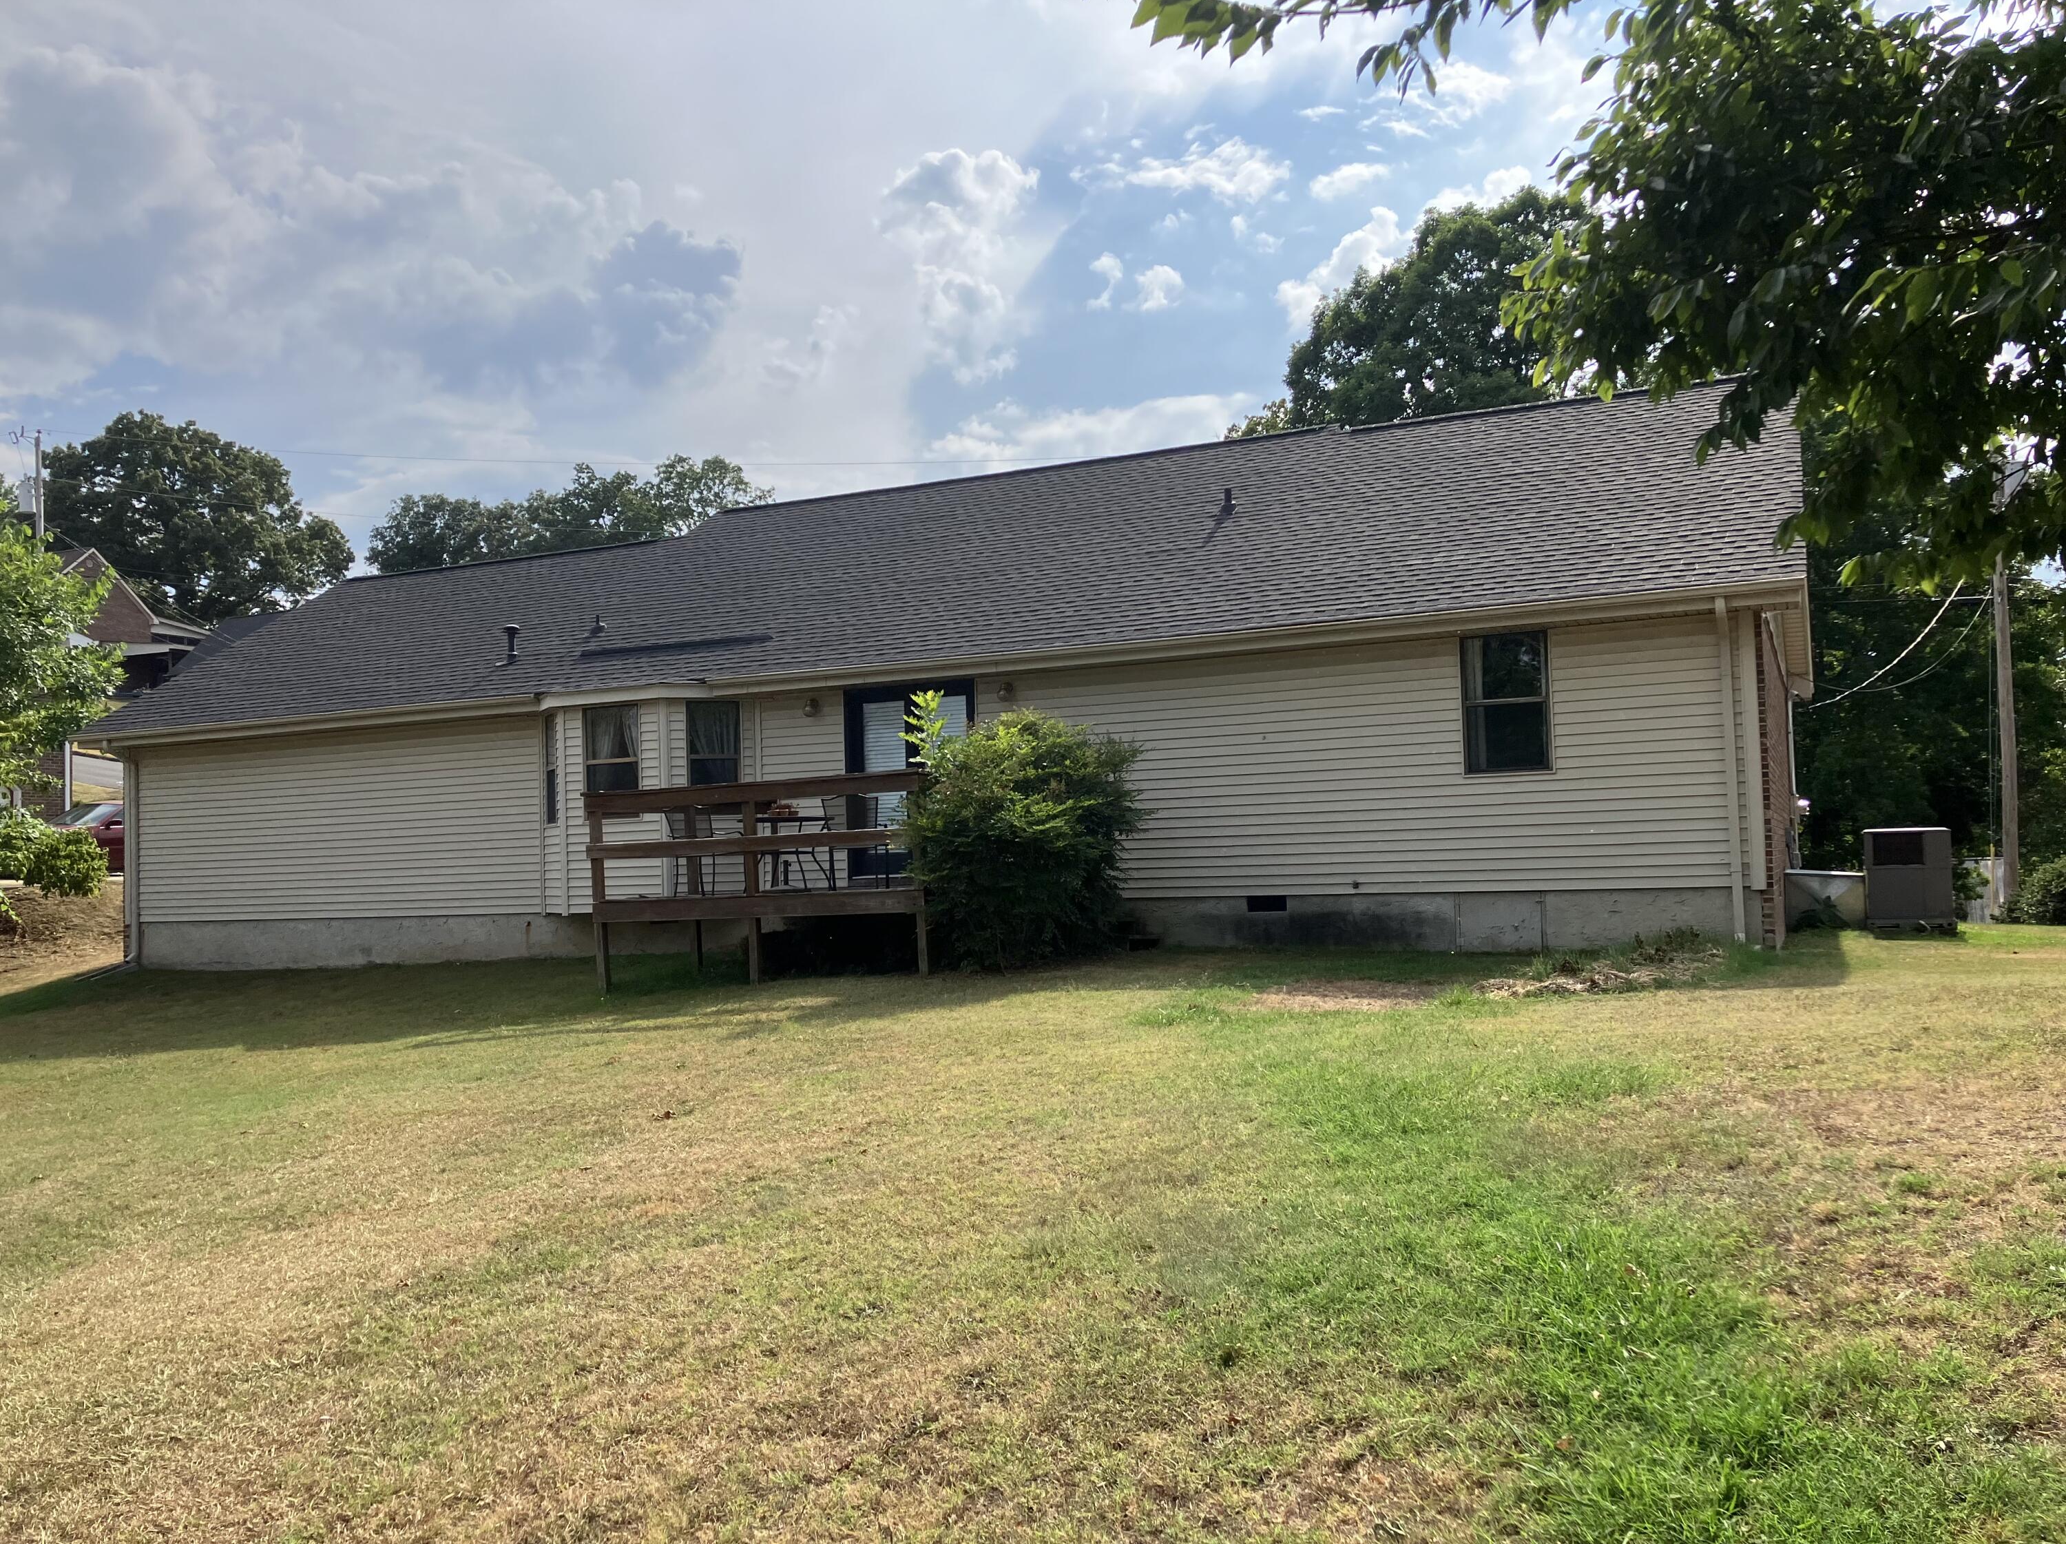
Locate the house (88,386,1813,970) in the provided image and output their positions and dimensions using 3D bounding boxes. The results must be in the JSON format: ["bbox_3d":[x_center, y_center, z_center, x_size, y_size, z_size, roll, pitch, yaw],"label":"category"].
[{"bbox_3d":[-1.194,-0.890,23.698,22.000,6.400,11.000,-3,-3,25],"label":"house"}]

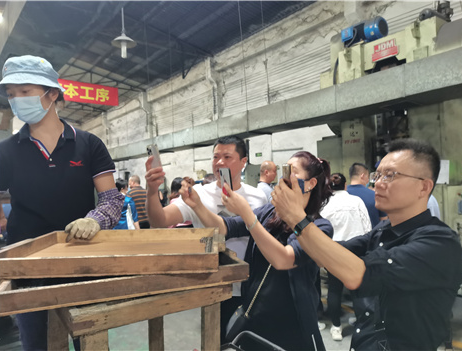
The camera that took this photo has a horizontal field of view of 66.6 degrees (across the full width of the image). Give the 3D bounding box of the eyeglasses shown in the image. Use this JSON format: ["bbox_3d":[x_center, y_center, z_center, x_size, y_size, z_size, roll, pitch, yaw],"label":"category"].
[{"bbox_3d":[0.556,0.007,1.150,0.140,0.042,0.140,8,-3,-9],"label":"eyeglasses"}]

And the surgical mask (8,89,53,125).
[{"bbox_3d":[-0.745,-0.252,1.310,0.140,0.118,0.100,-2,12,16],"label":"surgical mask"}]

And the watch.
[{"bbox_3d":[0.218,0.151,1.050,0.058,0.026,0.056,-41,-2,-30],"label":"watch"}]

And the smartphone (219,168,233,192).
[{"bbox_3d":[-0.015,0.042,1.470,0.010,0.148,0.073,-13,5,-32],"label":"smartphone"}]

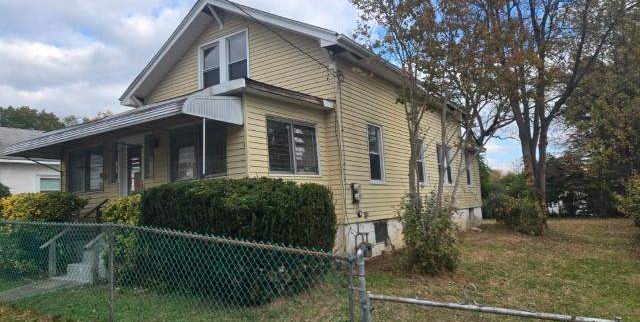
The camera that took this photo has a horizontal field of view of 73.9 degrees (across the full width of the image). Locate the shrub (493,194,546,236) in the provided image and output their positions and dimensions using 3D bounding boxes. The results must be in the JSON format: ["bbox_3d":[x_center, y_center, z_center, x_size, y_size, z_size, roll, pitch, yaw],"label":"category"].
[{"bbox_3d":[5.941,1.541,12.600,1.500,1.150,1.500,-7,-7,33],"label":"shrub"}]

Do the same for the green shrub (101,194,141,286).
[{"bbox_3d":[-3.288,1.303,7.150,0.900,1.380,0.900,-7,-7,33],"label":"green shrub"}]

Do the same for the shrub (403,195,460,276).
[{"bbox_3d":[1.783,1.110,6.800,0.900,1.240,0.900,-7,-7,33],"label":"shrub"}]

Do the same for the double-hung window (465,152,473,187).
[{"bbox_3d":[6.793,0.380,19.573,0.120,1.600,1.050,-7,-7,33],"label":"double-hung window"}]

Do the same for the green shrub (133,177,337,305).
[{"bbox_3d":[-1.189,1.073,6.547,2.450,1.520,2.350,-7,-7,33],"label":"green shrub"}]

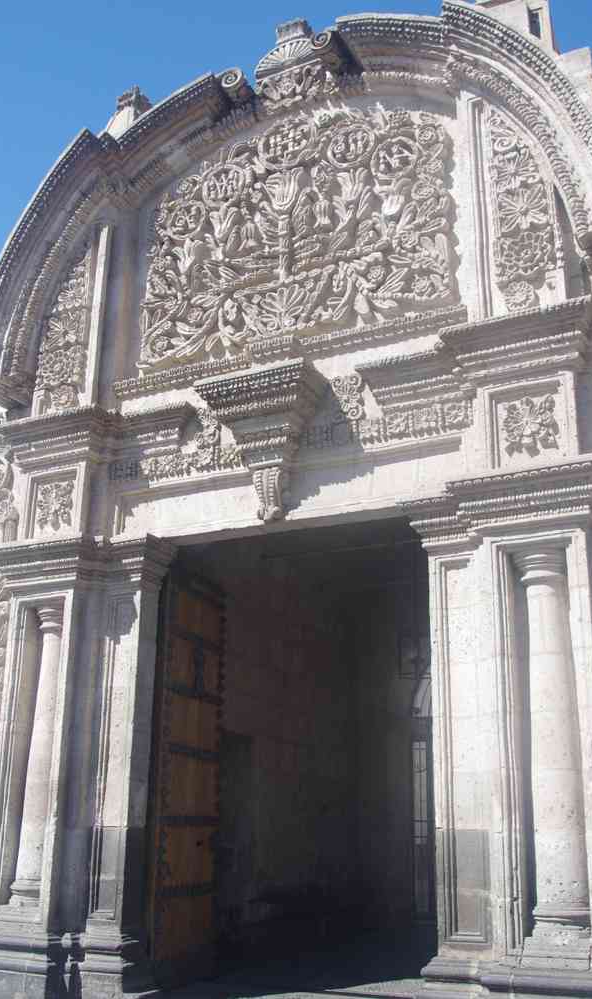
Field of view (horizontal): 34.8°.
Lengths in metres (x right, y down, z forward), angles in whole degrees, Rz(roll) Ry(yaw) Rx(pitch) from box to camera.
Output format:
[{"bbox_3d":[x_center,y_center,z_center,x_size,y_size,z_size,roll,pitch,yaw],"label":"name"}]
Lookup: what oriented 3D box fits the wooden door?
[{"bbox_3d":[-1.019,2.508,8.796,0.099,3.465,1.089,-7,-18,24],"label":"wooden door"}]

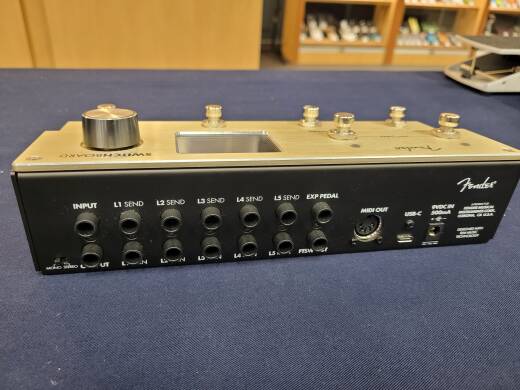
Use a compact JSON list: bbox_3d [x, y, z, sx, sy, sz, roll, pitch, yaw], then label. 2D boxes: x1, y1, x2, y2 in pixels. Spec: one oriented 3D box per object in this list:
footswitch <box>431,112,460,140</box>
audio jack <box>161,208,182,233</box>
[{"bbox_3d":[0.126,-0.048,0.262,0.018,0.013,0.018,-2,24,-12],"label":"footswitch"},{"bbox_3d":[-0.044,0.013,0.197,0.009,0.009,0.007,-2,30,-11],"label":"audio jack"}]

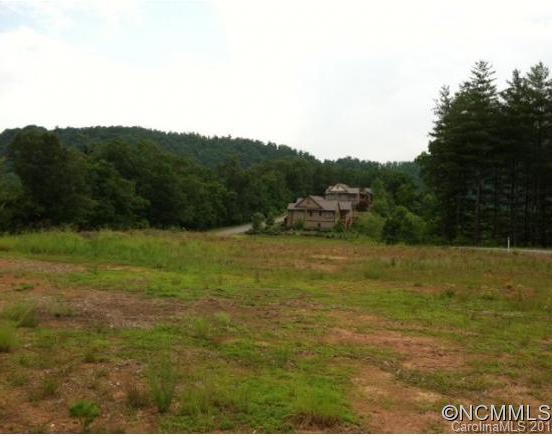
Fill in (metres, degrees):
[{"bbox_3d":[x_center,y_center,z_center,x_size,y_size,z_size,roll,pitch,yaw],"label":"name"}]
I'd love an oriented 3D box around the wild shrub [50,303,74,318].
[{"bbox_3d":[-3.638,1.576,10.000,0.410,0.265,0.380,0,-1,0],"label":"wild shrub"}]

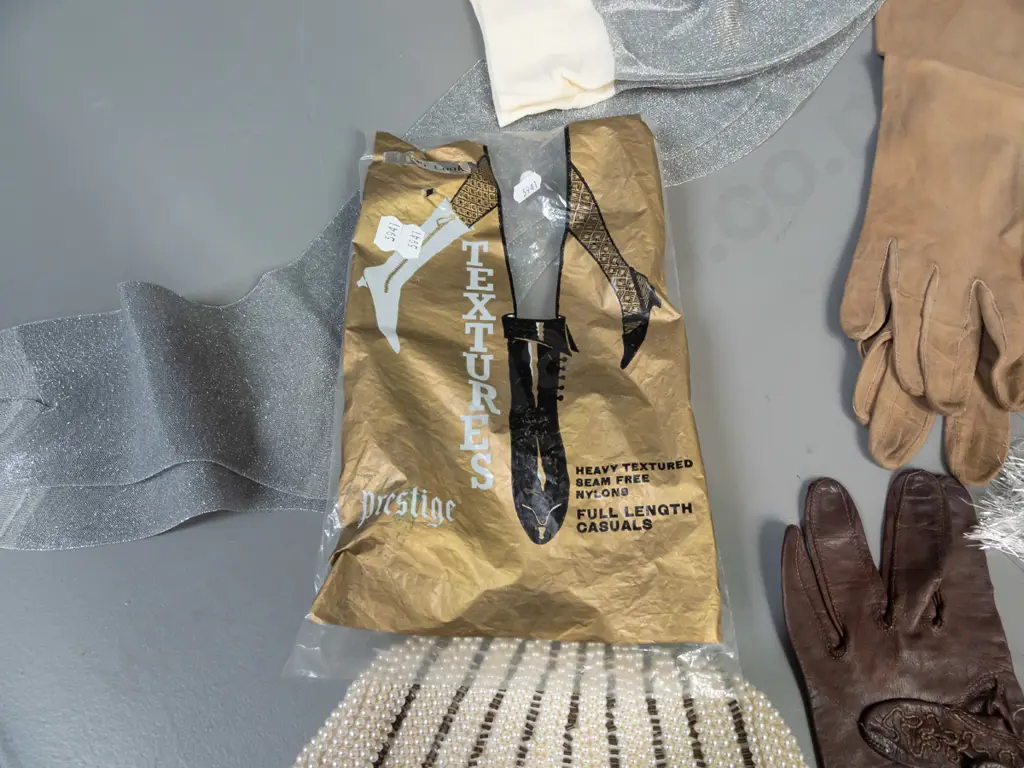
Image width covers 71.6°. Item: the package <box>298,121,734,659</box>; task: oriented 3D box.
[{"bbox_3d":[0.001,-0.025,0.372,0.177,0.025,0.294,-1,66,2],"label":"package"}]

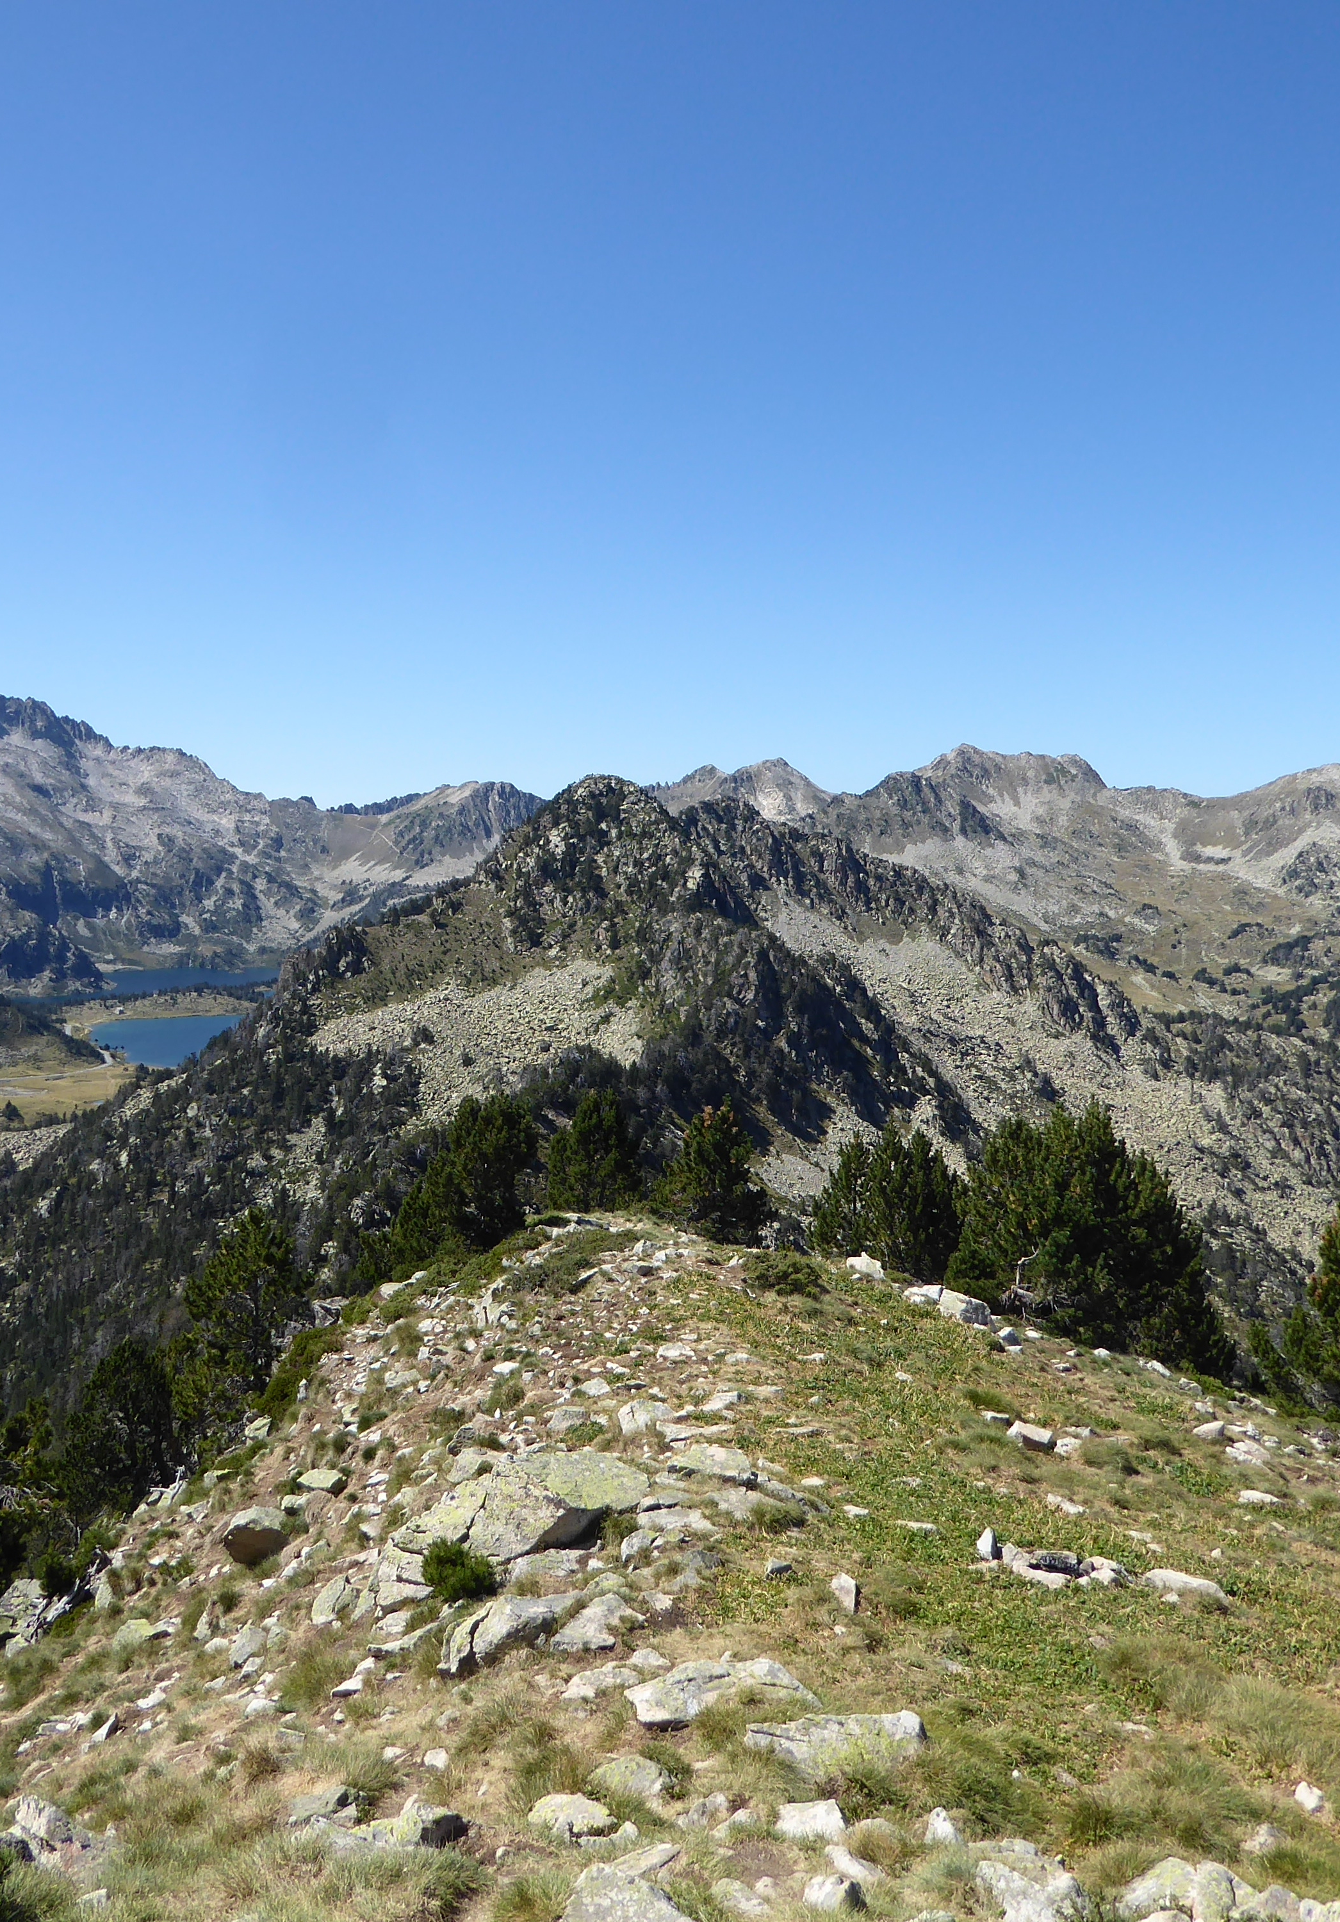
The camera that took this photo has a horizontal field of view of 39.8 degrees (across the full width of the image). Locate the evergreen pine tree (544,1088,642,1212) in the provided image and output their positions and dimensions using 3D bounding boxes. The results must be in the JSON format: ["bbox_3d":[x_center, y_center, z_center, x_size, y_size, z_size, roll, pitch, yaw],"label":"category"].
[{"bbox_3d":[-1.166,3.074,28.000,1.400,2.260,1.400,0,3,0],"label":"evergreen pine tree"}]

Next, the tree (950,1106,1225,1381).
[{"bbox_3d":[4.759,3.124,21.000,3.140,3.070,2.670,0,3,0],"label":"tree"}]

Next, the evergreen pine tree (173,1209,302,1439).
[{"bbox_3d":[-4.206,3.534,18.000,1.180,2.250,1.180,0,3,0],"label":"evergreen pine tree"}]

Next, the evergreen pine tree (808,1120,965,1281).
[{"bbox_3d":[2.746,3.089,23.500,1.930,2.090,1.930,0,3,0],"label":"evergreen pine tree"}]

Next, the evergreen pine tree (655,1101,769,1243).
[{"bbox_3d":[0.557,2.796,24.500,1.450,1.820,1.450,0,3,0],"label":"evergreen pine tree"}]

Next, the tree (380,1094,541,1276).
[{"bbox_3d":[-2.657,2.847,23.500,1.950,2.270,1.950,0,3,0],"label":"tree"}]

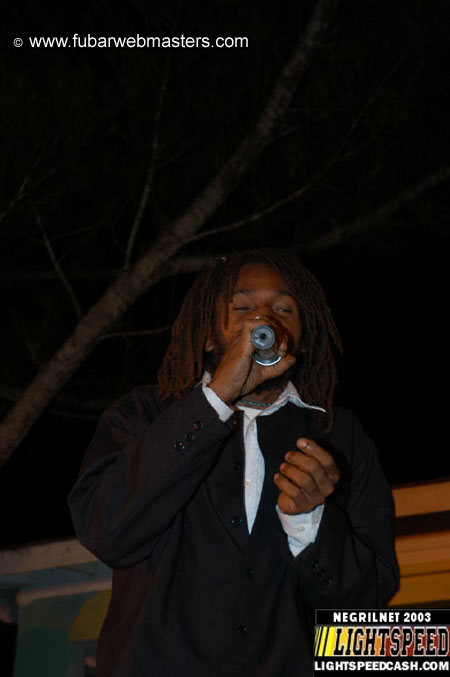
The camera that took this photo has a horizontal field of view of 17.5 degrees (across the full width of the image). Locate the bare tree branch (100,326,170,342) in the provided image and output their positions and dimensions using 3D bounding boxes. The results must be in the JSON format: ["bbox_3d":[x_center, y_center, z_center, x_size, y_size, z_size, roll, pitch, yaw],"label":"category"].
[{"bbox_3d":[-0.281,-0.016,4.700,0.270,0.050,0.060,-9,-11,0],"label":"bare tree branch"}]

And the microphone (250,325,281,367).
[{"bbox_3d":[0.061,0.023,2.085,0.052,0.052,0.235,-1,-12,4],"label":"microphone"}]

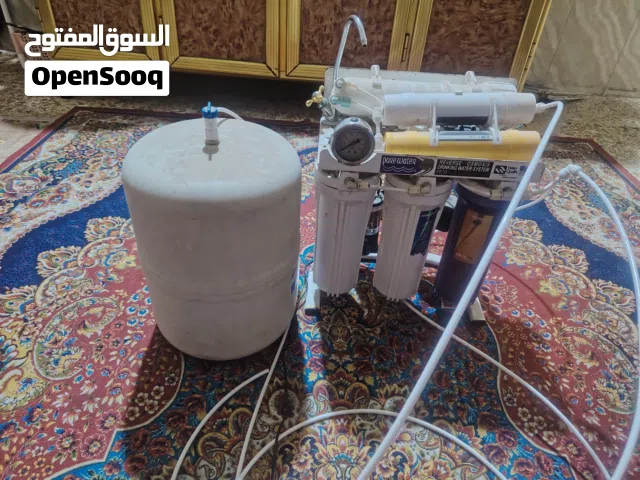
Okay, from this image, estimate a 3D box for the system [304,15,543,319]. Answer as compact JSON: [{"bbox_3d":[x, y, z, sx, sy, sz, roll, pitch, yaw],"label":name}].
[{"bbox_3d":[0.176,-0.117,0.847,0.414,0.562,0.222,3,37,1],"label":"system"}]

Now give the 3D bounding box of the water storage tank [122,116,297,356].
[{"bbox_3d":[-0.181,-0.006,0.807,0.284,0.412,0.284,3,37,1],"label":"water storage tank"}]

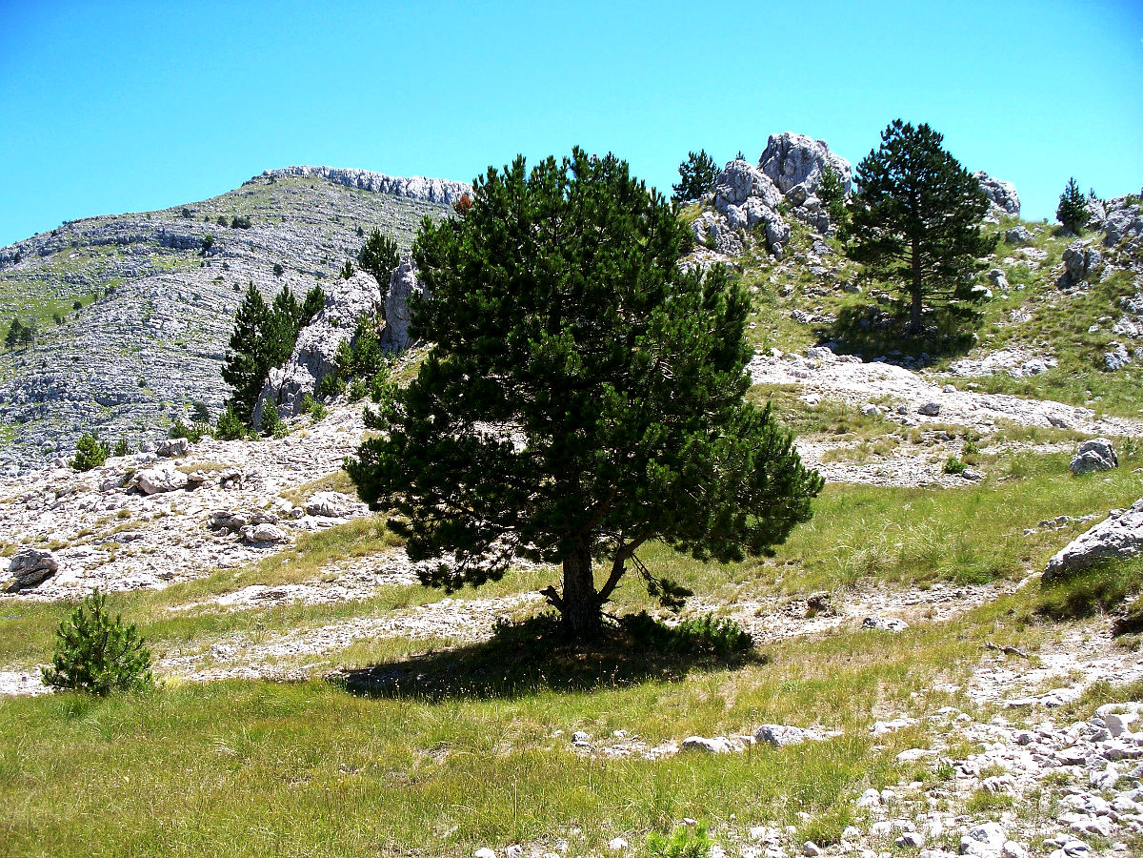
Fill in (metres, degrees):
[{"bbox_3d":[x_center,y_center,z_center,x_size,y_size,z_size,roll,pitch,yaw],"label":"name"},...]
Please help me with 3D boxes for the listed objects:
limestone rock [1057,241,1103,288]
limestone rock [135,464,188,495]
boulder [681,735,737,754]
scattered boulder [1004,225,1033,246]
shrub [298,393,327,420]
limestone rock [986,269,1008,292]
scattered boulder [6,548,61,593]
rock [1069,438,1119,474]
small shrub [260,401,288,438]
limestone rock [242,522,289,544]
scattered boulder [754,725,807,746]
[{"bbox_3d":[15.048,-4.870,46.000,1.327,1.412,1.062,-1,-2,18],"label":"limestone rock"},{"bbox_3d":[-9.512,1.160,36.000,1.193,0.686,0.895,0,2,0],"label":"limestone rock"},{"bbox_3d":[0.956,2.174,10.700,0.407,0.138,0.285,0,-2,0],"label":"boulder"},{"bbox_3d":[15.289,-6.603,53.000,0.943,0.748,0.755,0,-2,16],"label":"scattered boulder"},{"bbox_3d":[-7.693,-0.649,46.000,0.847,0.819,0.847,0,-2,-9],"label":"shrub"},{"bbox_3d":[13.976,-4.899,51.000,0.751,0.789,0.563,0,2,0],"label":"limestone rock"},{"bbox_3d":[-9.024,2.354,26.000,0.894,0.712,0.715,0,2,0],"label":"scattered boulder"},{"bbox_3d":[9.089,0.481,27.000,0.862,0.646,0.689,-1,-2,19],"label":"rock"},{"bbox_3d":[-7.468,-0.263,39.000,0.742,0.981,0.705,0,-2,-11],"label":"small shrub"},{"bbox_3d":[-6.117,2.074,31.000,0.989,0.400,0.742,0,-2,0],"label":"limestone rock"},{"bbox_3d":[1.448,2.111,10.700,0.368,0.134,0.276,0,-2,8],"label":"scattered boulder"}]

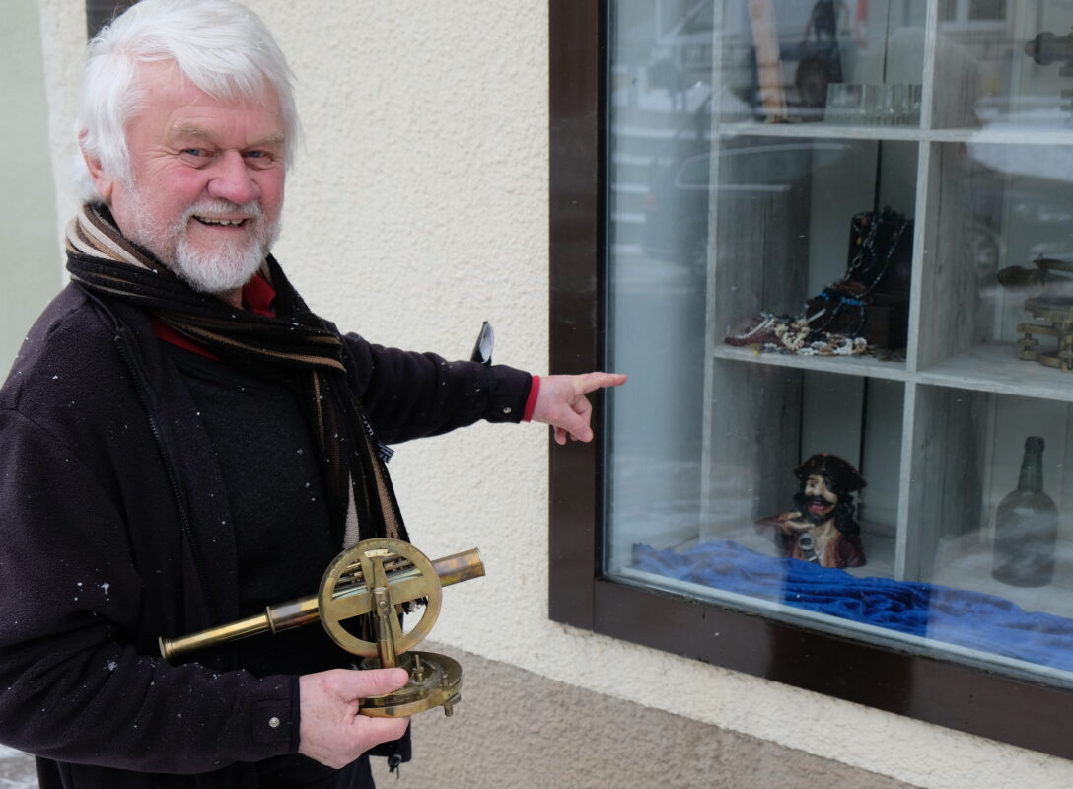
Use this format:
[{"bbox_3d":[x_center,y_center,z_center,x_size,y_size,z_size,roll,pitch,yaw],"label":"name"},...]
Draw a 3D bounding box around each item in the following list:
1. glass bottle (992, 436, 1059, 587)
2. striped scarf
[{"bbox_3d":[0.771,0.180,2.321,0.095,0.230,0.095,9,15,35],"label":"glass bottle"},{"bbox_3d":[-0.297,0.004,1.429,0.260,0.360,0.300,-10,16,-38],"label":"striped scarf"}]

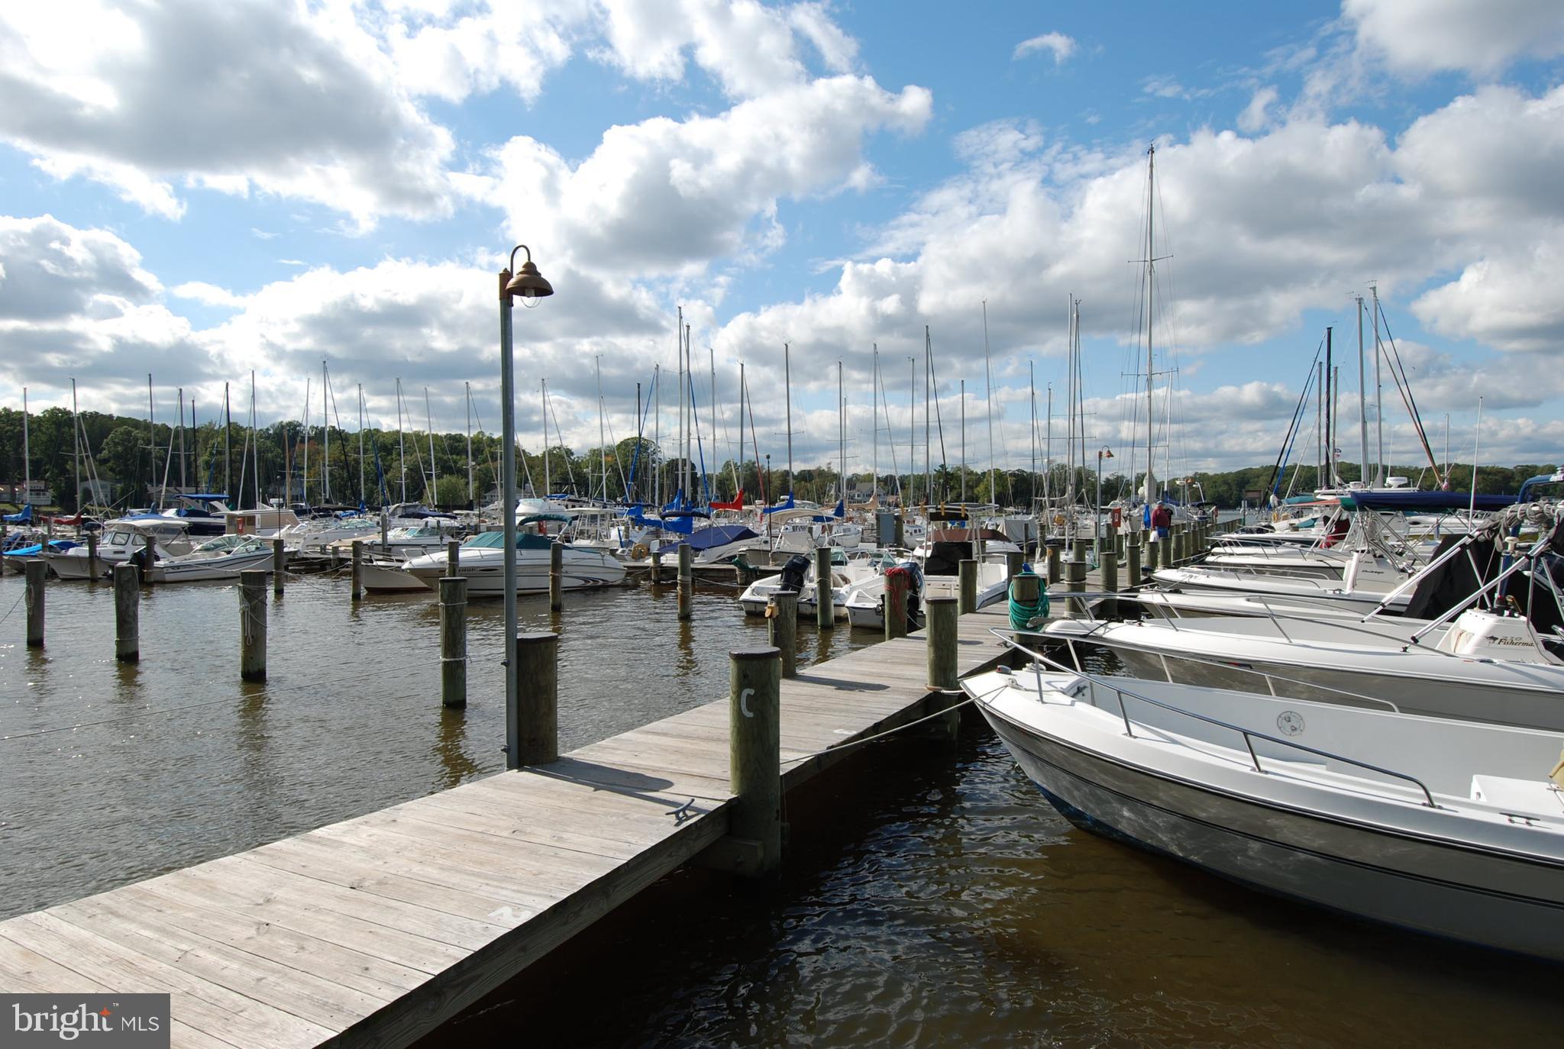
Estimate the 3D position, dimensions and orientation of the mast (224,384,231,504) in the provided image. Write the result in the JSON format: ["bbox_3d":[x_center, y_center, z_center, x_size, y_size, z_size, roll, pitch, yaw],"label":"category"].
[{"bbox_3d":[-35.786,-4.606,59.077,0.161,9.080,0.140,1,1,29],"label":"mast"}]

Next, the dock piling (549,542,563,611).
[{"bbox_3d":[-4.383,1.009,17.750,0.265,1.376,0.265,0,1,0],"label":"dock piling"}]

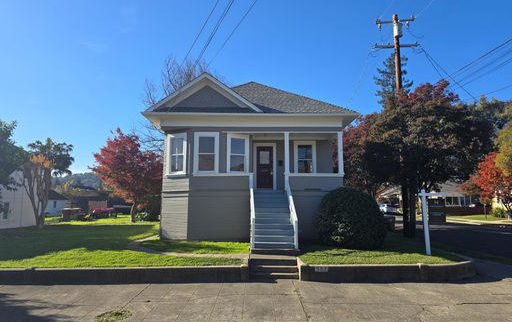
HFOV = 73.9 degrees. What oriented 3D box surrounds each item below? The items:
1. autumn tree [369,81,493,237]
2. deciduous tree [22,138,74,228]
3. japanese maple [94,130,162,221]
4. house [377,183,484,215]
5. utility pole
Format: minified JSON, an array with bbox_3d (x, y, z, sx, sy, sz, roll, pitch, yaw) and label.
[{"bbox_3d":[8.962,-0.107,17.471,6.200,7.886,5.800,0,-8,0],"label":"autumn tree"},{"bbox_3d":[-12.269,1.204,20.019,3.000,5.270,2.900,0,-8,0],"label":"deciduous tree"},{"bbox_3d":[-8.188,0.957,22.373,4.900,6.190,4.600,0,-8,0],"label":"japanese maple"},{"bbox_3d":[22.559,4.964,43.729,13.500,4.662,10.000,-4,-9,30],"label":"house"},{"bbox_3d":[7.820,-2.220,18.463,2.600,12.340,0.700,0,-8,0],"label":"utility pole"}]

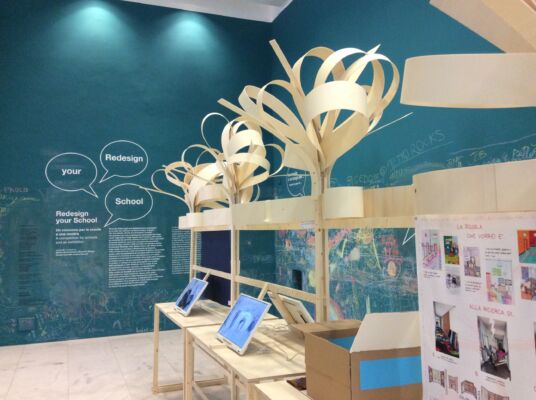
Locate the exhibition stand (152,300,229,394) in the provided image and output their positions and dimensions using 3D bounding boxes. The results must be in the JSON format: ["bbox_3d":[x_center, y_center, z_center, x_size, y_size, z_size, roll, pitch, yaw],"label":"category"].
[{"bbox_3d":[-0.476,1.321,4.088,0.720,0.798,1.173,1,-3,-22],"label":"exhibition stand"}]

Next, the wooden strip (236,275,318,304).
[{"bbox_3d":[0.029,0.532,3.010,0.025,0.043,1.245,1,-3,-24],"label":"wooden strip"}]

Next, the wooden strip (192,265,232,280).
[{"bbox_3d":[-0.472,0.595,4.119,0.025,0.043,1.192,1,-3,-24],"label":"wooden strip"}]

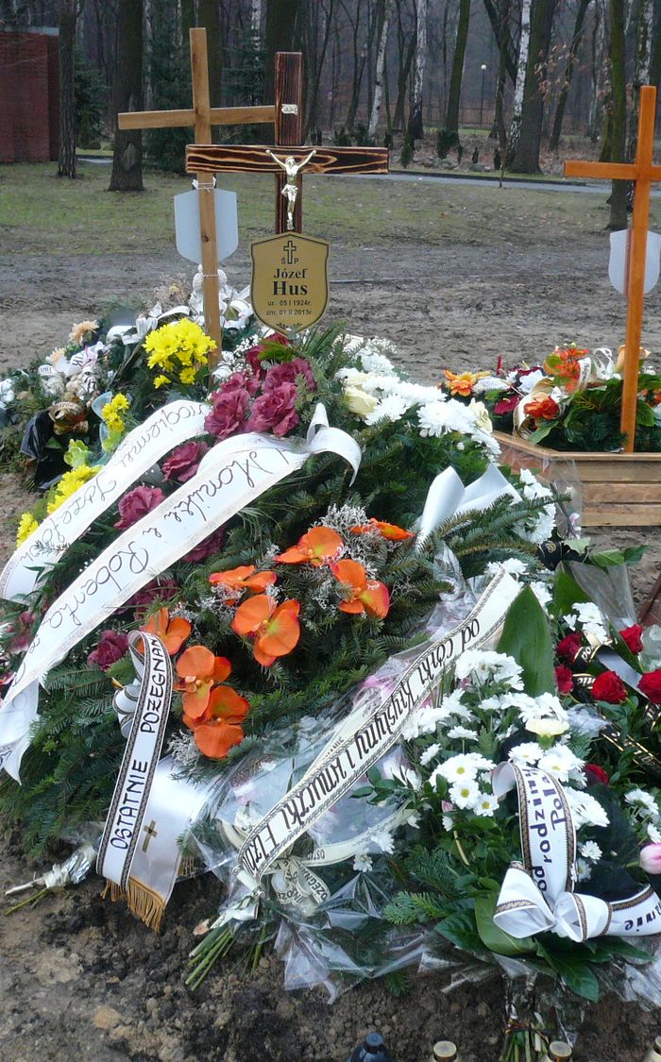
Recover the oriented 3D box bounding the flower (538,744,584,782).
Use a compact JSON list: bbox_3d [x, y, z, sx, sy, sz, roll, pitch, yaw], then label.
[{"bbox_3d":[0.430,0.433,2.370,0.082,0.068,0.050,1,-21,0],"label":"flower"}]

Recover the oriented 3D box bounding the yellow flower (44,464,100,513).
[{"bbox_3d":[-0.697,-0.116,3.420,0.140,0.120,0.100,5,19,11],"label":"yellow flower"}]

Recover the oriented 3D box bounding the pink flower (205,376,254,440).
[{"bbox_3d":[-0.257,-0.315,3.220,0.125,0.140,0.090,4,-5,9],"label":"pink flower"}]

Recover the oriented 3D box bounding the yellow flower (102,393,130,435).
[{"bbox_3d":[-0.604,-0.329,3.570,0.082,0.120,0.075,1,19,0],"label":"yellow flower"}]

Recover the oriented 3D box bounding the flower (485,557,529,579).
[{"bbox_3d":[0.383,0.080,2.750,0.090,0.045,0.075,3,3,8],"label":"flower"}]

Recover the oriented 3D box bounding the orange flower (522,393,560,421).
[{"bbox_3d":[0.848,-0.500,5.100,0.140,0.110,0.110,4,-2,9],"label":"orange flower"}]

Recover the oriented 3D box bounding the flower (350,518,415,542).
[{"bbox_3d":[0.114,-0.001,2.800,0.140,0.045,0.110,-1,18,-7],"label":"flower"}]

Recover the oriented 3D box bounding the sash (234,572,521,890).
[{"bbox_3d":[0.125,0.352,2.495,0.110,0.120,0.840,38,58,11],"label":"sash"}]

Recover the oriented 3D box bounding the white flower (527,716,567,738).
[{"bbox_3d":[0.412,0.373,2.420,0.075,0.046,0.075,0,-3,0],"label":"white flower"}]

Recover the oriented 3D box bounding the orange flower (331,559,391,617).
[{"bbox_3d":[0.067,0.127,2.800,0.130,0.125,0.065,1,-13,0],"label":"orange flower"}]

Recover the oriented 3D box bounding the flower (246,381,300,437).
[{"bbox_3d":[-0.141,-0.304,3.150,0.130,0.125,0.085,3,-7,7],"label":"flower"}]

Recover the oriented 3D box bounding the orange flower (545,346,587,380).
[{"bbox_3d":[0.945,-0.674,5.100,0.170,0.135,0.110,4,3,10],"label":"orange flower"}]

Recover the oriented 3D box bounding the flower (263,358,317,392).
[{"bbox_3d":[-0.102,-0.388,3.210,0.130,0.110,0.085,-3,-7,-11],"label":"flower"}]

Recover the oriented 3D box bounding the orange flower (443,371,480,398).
[{"bbox_3d":[0.491,-0.553,4.770,0.130,0.100,0.090,1,-6,0],"label":"orange flower"}]

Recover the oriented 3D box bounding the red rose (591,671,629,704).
[{"bbox_3d":[0.540,0.302,2.450,0.068,0.058,0.060,5,-12,13],"label":"red rose"}]

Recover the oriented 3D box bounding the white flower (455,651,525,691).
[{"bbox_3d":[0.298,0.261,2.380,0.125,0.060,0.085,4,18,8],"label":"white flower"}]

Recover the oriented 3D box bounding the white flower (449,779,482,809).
[{"bbox_3d":[0.233,0.457,2.200,0.056,0.054,0.028,3,-12,7],"label":"white flower"}]

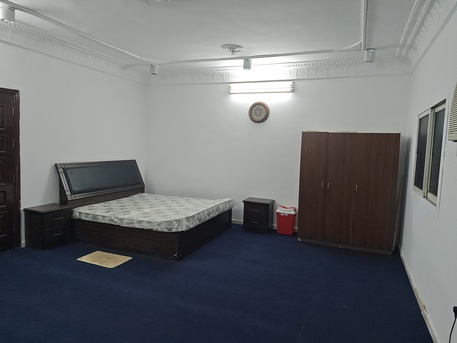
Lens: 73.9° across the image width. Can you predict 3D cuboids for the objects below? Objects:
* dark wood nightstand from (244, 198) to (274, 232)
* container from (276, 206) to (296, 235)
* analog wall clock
[{"bbox_3d":[0.550,0.819,5.603,0.490,0.560,0.350,3,5,23],"label":"dark wood nightstand"},{"bbox_3d":[1.048,0.887,5.452,0.340,0.475,0.240,3,5,23],"label":"container"},{"bbox_3d":[0.574,-1.098,5.633,0.400,0.400,0.055,3,5,23],"label":"analog wall clock"}]

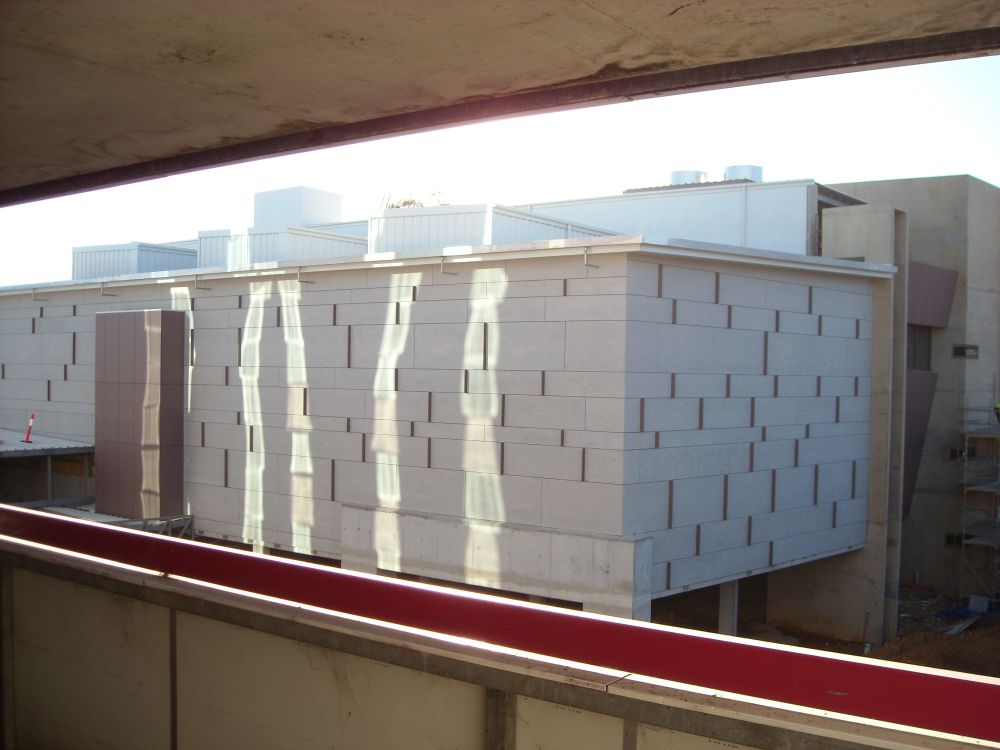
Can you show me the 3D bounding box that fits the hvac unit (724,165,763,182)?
[{"bbox_3d":[9.055,-7.280,37.600,1.370,0.750,1.370,1,1,36],"label":"hvac unit"}]

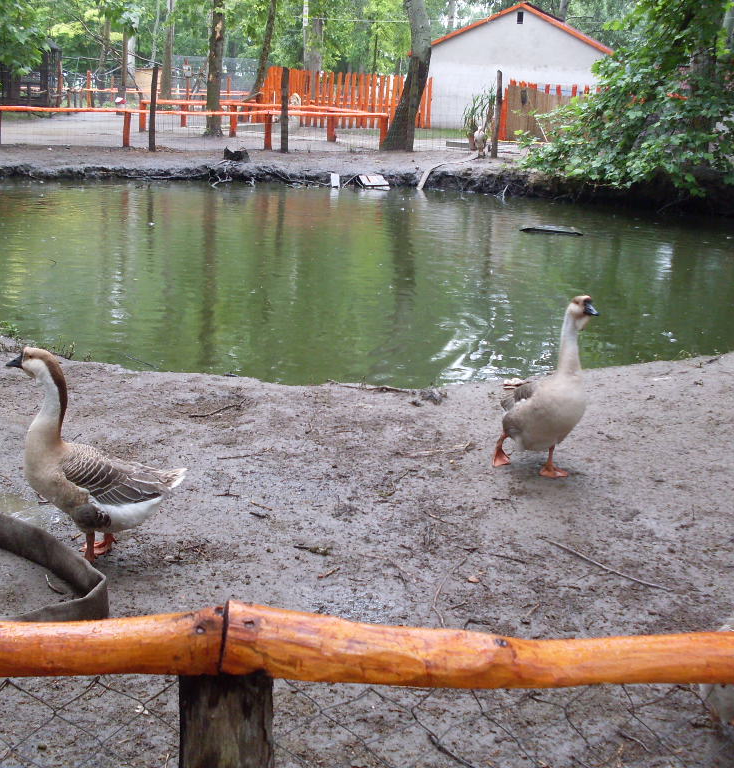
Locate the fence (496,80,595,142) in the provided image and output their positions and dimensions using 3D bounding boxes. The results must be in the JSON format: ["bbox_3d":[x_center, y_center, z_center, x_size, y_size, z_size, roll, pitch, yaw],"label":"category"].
[{"bbox_3d":[4.442,-6.719,27.664,2.478,1.496,0.120,1,15,0],"label":"fence"}]

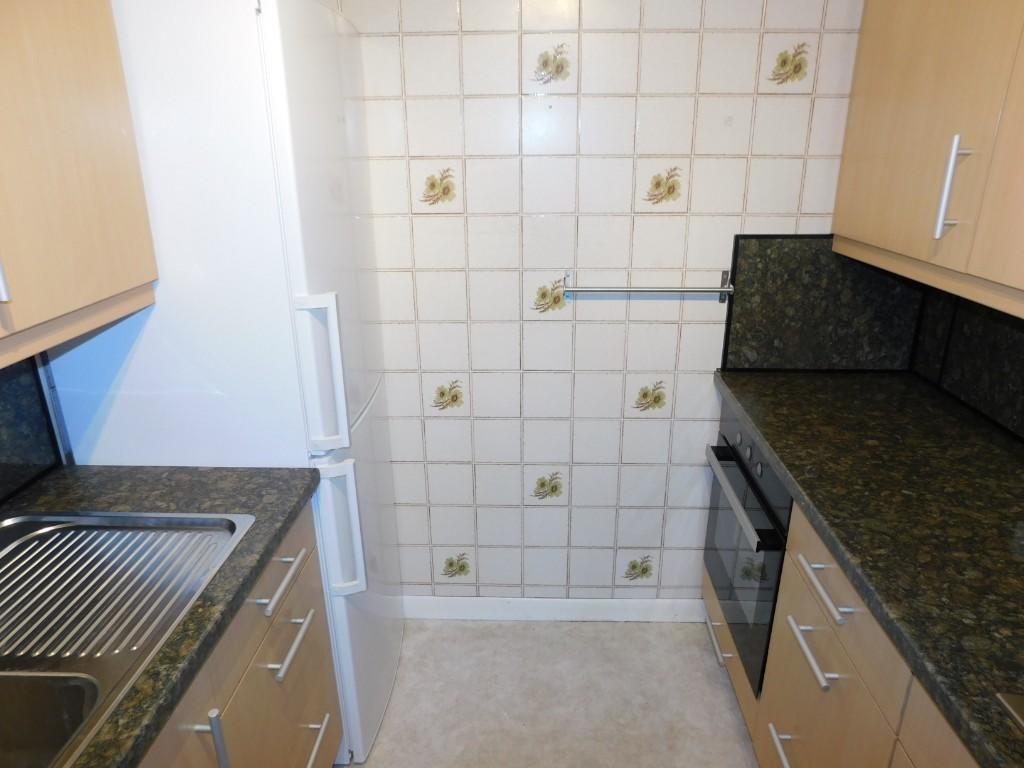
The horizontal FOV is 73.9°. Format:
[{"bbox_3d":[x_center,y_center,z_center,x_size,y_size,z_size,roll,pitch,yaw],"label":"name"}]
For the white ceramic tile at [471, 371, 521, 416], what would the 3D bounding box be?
[{"bbox_3d":[-0.044,0.035,2.068,0.150,0.150,0.009,0,20,2],"label":"white ceramic tile"}]

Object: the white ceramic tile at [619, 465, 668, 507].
[{"bbox_3d":[0.414,0.322,2.156,0.150,0.150,0.009,0,20,2],"label":"white ceramic tile"}]

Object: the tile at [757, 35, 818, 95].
[{"bbox_3d":[0.710,-0.822,1.748,0.150,0.150,0.009,0,20,2],"label":"tile"}]

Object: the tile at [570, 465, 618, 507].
[{"bbox_3d":[0.266,0.327,2.178,0.150,0.150,0.009,0,20,2],"label":"tile"}]

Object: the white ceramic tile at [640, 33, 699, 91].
[{"bbox_3d":[0.404,-0.824,1.750,0.150,0.150,0.009,0,20,2],"label":"white ceramic tile"}]

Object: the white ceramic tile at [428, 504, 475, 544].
[{"bbox_3d":[-0.192,0.464,2.224,0.150,0.150,0.010,0,19,2],"label":"white ceramic tile"}]

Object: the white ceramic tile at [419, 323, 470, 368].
[{"bbox_3d":[-0.201,-0.113,2.033,0.151,0.150,0.009,0,19,1],"label":"white ceramic tile"}]

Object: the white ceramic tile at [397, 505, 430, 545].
[{"bbox_3d":[-0.345,0.464,2.229,0.150,0.150,0.009,0,20,2],"label":"white ceramic tile"}]

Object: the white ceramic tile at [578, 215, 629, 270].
[{"bbox_3d":[0.259,-0.400,1.924,0.151,0.150,0.009,0,19,1],"label":"white ceramic tile"}]

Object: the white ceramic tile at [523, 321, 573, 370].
[{"bbox_3d":[0.108,-0.109,2.027,0.150,0.150,0.009,0,20,2],"label":"white ceramic tile"}]

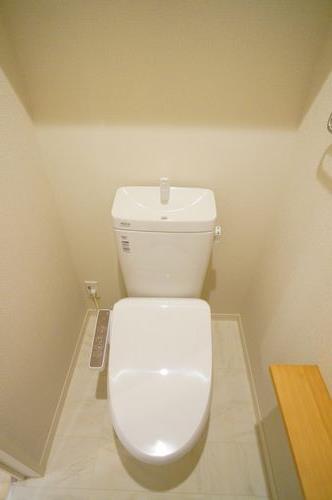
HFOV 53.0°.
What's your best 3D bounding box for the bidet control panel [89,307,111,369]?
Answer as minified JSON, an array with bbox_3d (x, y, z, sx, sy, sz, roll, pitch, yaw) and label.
[{"bbox_3d":[-0.254,0.344,1.297,0.050,0.030,0.236,1,53,1],"label":"bidet control panel"}]

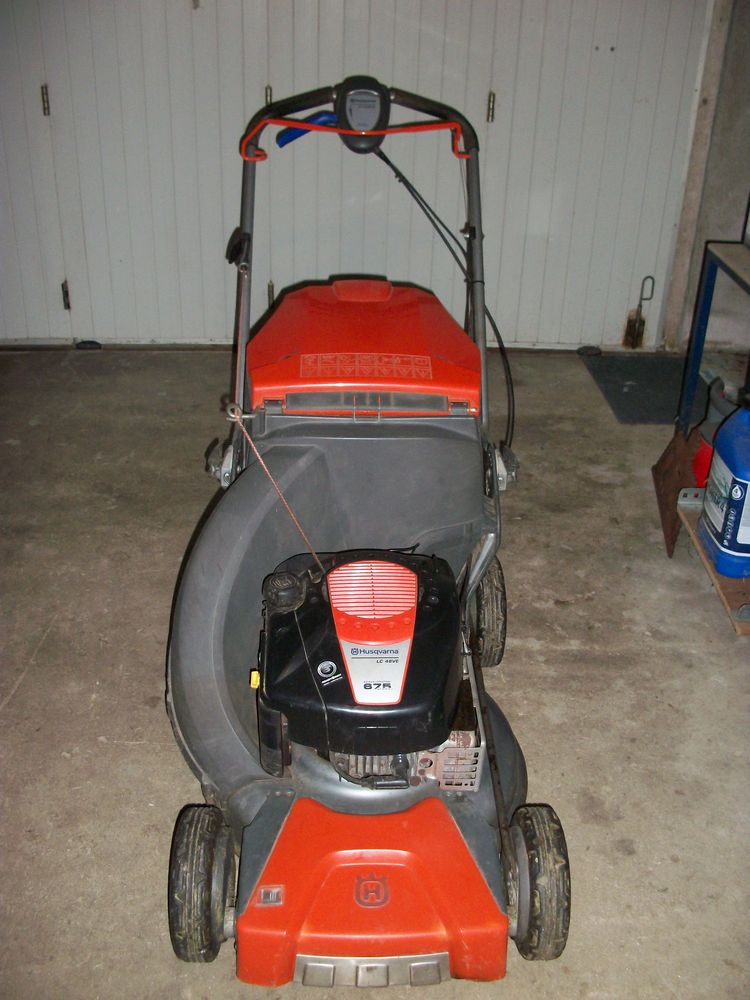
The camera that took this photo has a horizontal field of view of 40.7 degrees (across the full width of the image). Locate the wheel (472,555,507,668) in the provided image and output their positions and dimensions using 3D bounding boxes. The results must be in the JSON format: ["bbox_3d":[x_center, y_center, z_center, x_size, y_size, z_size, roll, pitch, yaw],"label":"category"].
[{"bbox_3d":[0.220,0.220,2.012,0.052,0.224,0.224,1,26,-2],"label":"wheel"}]

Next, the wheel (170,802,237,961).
[{"bbox_3d":[-0.242,0.520,1.380,0.052,0.202,0.202,1,26,-2],"label":"wheel"}]

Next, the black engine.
[{"bbox_3d":[-0.015,0.248,1.486,0.295,0.230,0.340,1,26,-2],"label":"black engine"}]

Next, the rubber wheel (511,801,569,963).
[{"bbox_3d":[0.225,0.527,1.400,0.052,0.202,0.202,1,26,-2],"label":"rubber wheel"}]

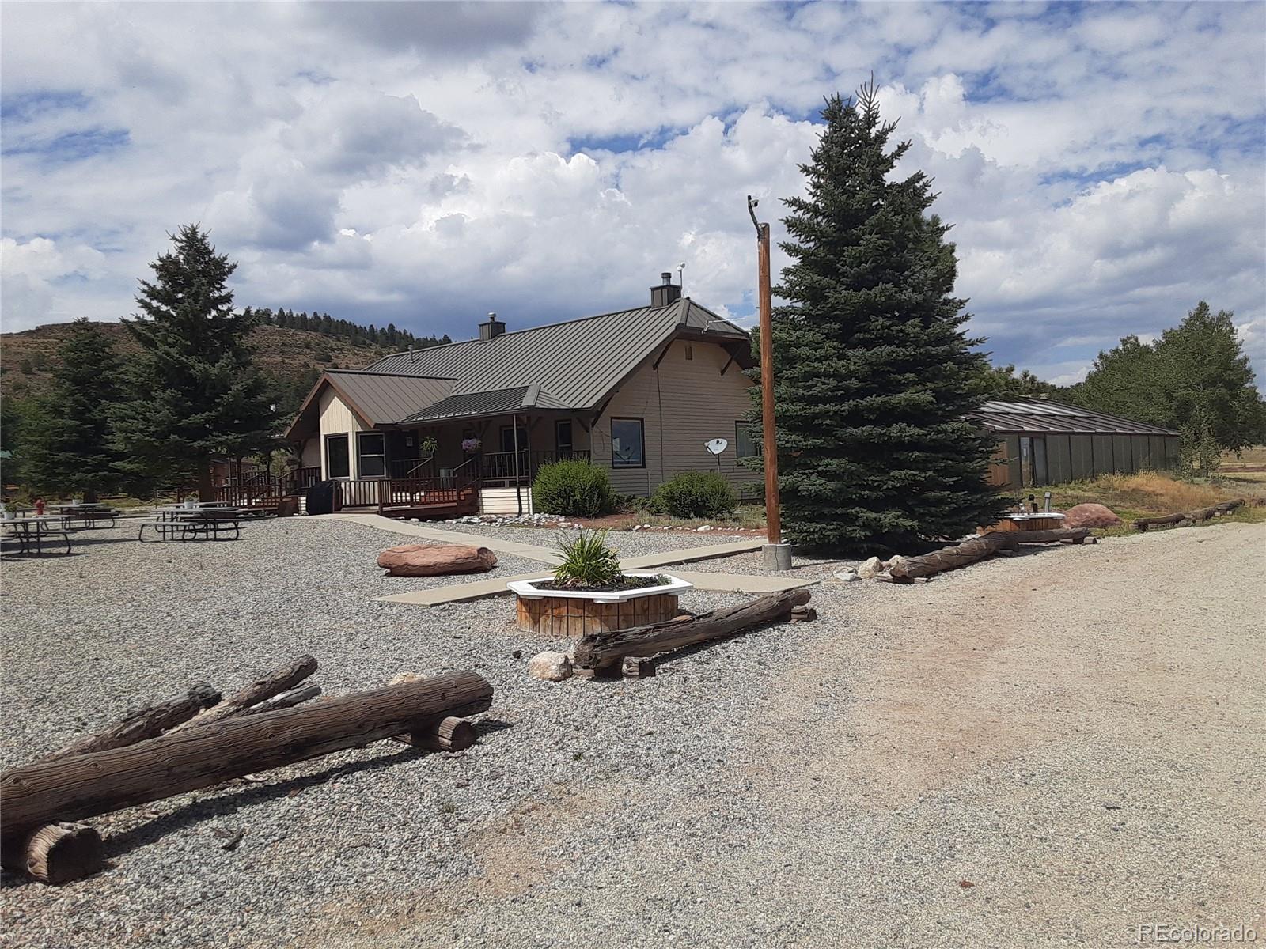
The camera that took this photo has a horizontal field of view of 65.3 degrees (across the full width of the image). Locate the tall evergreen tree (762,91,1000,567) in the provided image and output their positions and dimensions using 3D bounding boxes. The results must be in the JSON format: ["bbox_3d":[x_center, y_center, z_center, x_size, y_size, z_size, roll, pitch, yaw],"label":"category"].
[{"bbox_3d":[4.554,-2.981,18.221,4.500,8.550,4.400,-2,0,14],"label":"tall evergreen tree"}]

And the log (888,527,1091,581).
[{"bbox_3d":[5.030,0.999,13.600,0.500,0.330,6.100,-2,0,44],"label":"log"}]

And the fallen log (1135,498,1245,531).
[{"bbox_3d":[11.500,0.738,20.100,6.300,0.320,0.350,-2,0,-44],"label":"fallen log"}]

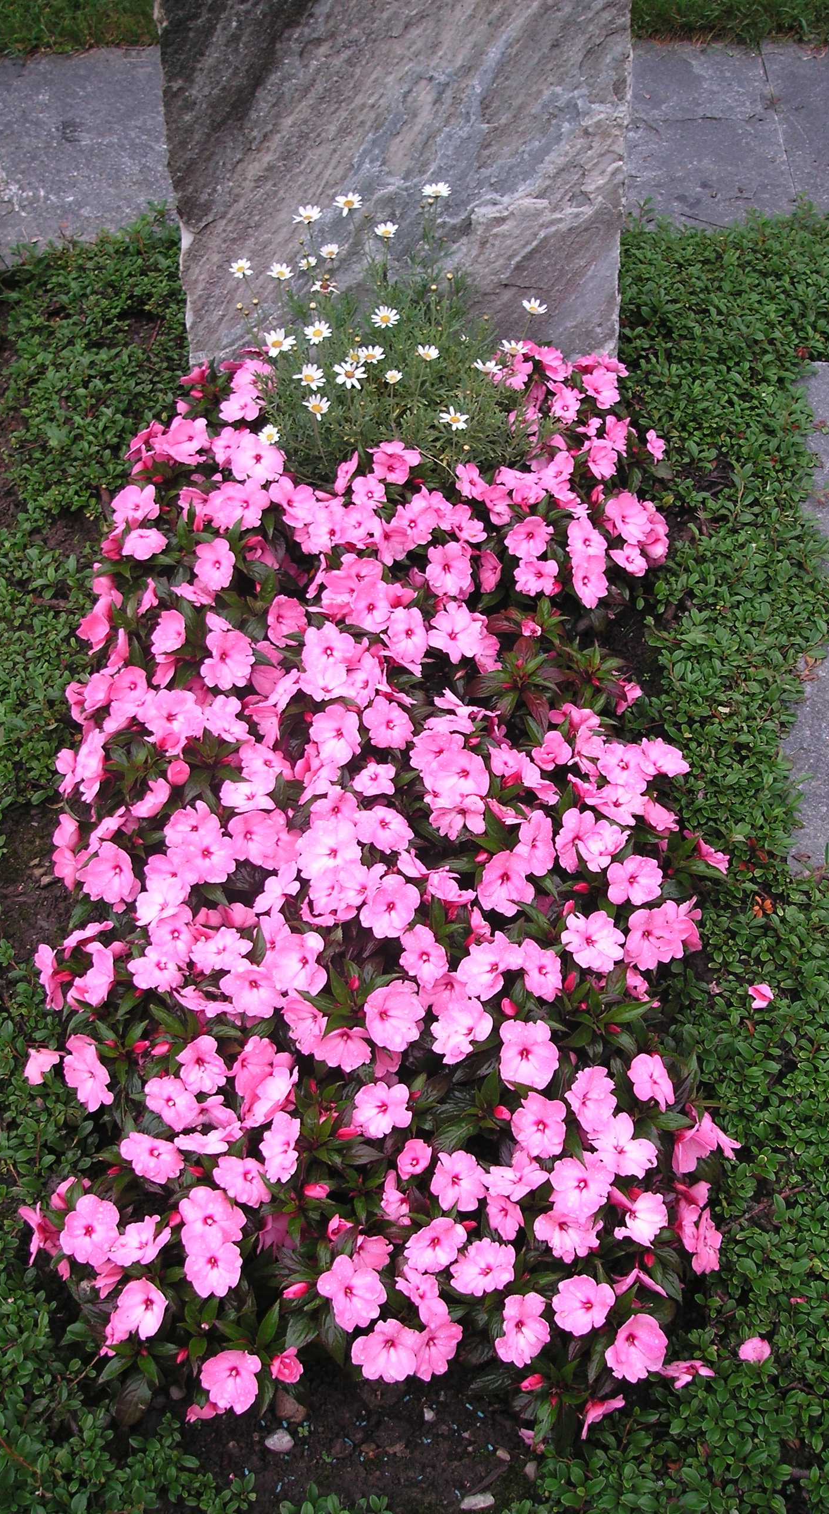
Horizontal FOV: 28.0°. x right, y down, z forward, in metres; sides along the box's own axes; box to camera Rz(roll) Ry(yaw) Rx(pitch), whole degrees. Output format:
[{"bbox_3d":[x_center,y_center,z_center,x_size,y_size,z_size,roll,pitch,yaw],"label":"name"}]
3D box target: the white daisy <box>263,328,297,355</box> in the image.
[{"bbox_3d":[-0.164,-0.506,2.030,0.039,0.013,0.039,1,62,-1],"label":"white daisy"}]

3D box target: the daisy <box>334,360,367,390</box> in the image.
[{"bbox_3d":[-0.077,-0.460,2.000,0.040,0.013,0.040,0,64,0],"label":"daisy"}]

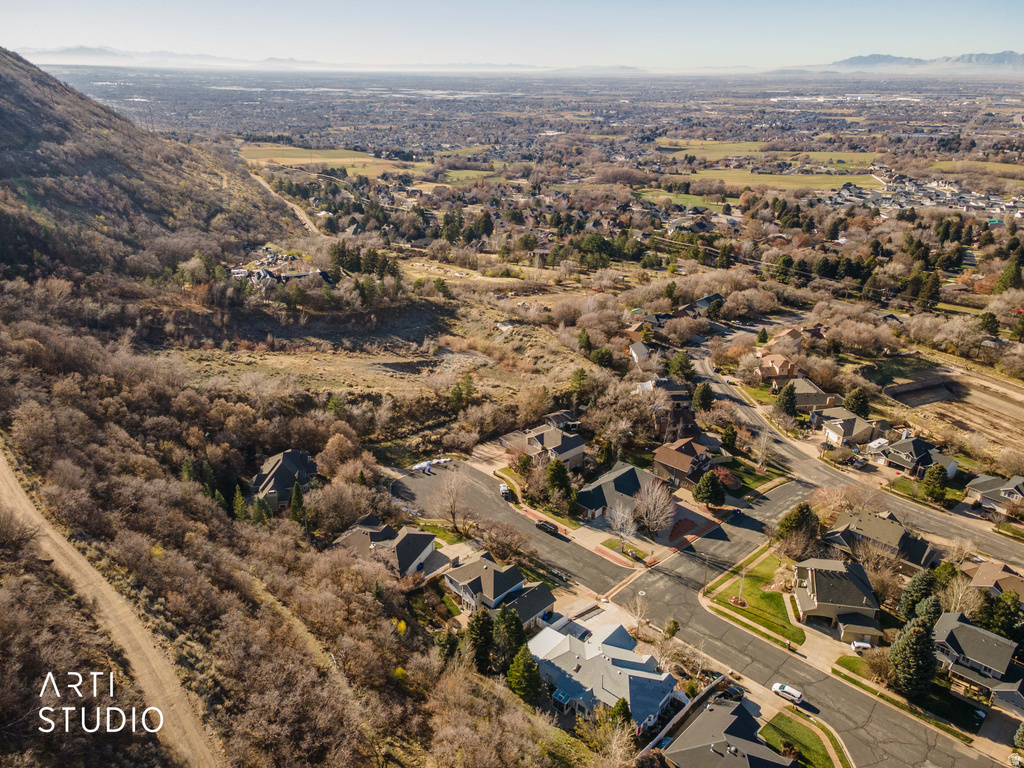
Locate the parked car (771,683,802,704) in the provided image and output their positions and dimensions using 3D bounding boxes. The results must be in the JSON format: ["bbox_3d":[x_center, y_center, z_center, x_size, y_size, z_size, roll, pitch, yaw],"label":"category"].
[{"bbox_3d":[48.190,53.850,124.180,4.750,1.650,1.870,18,30,35],"label":"parked car"}]

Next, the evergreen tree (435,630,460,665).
[{"bbox_3d":[-11.500,46.330,126.130,4.270,6.850,4.270,0,24,0],"label":"evergreen tree"}]

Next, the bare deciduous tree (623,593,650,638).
[{"bbox_3d":[23.010,42.810,131.050,4.710,9.310,4.710,0,24,0],"label":"bare deciduous tree"}]

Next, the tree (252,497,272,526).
[{"bbox_3d":[-58.190,29.430,164.890,4.230,7.740,4.230,0,24,0],"label":"tree"}]

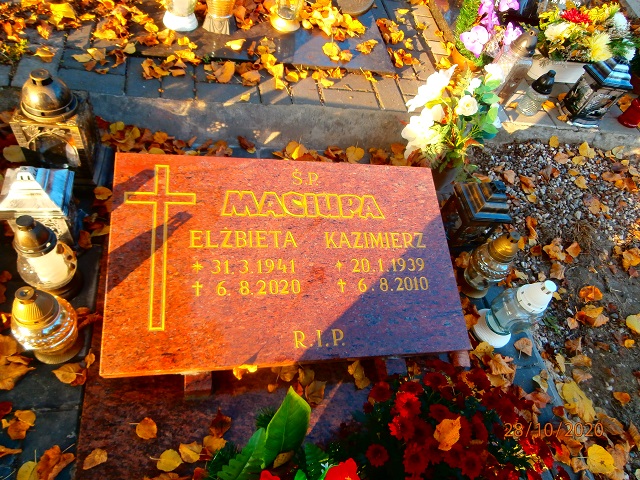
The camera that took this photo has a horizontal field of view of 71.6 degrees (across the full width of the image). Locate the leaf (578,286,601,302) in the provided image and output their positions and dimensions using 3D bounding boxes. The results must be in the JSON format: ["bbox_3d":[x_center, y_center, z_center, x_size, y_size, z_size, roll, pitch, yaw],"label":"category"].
[{"bbox_3d":[0.827,0.165,1.356,0.083,0.016,0.052,-4,55,-20],"label":"leaf"}]

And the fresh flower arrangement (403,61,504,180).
[{"bbox_3d":[0.384,-0.337,1.294,0.240,0.300,0.210,-1,55,-15],"label":"fresh flower arrangement"}]

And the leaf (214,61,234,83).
[{"bbox_3d":[-0.304,-0.536,1.412,0.052,0.015,0.076,26,77,-8],"label":"leaf"}]

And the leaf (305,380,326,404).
[{"bbox_3d":[-0.010,0.331,0.964,0.043,0.018,0.049,14,58,-1],"label":"leaf"}]

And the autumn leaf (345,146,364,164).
[{"bbox_3d":[0.112,-0.274,1.436,0.058,0.012,0.060,4,82,-2],"label":"autumn leaf"}]

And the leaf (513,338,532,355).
[{"bbox_3d":[0.544,0.279,1.183,0.052,0.013,0.046,26,51,4],"label":"leaf"}]

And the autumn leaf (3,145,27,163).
[{"bbox_3d":[-0.772,-0.216,1.127,0.042,0.011,0.074,-29,66,-32],"label":"autumn leaf"}]

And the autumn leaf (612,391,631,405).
[{"bbox_3d":[0.801,0.417,1.173,0.045,0.010,0.030,-4,55,-20],"label":"autumn leaf"}]

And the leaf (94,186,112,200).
[{"bbox_3d":[-0.553,-0.118,1.127,0.042,0.010,0.037,40,53,14],"label":"leaf"}]

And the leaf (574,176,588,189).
[{"bbox_3d":[0.966,-0.212,1.643,0.049,0.009,0.066,13,51,-8],"label":"leaf"}]

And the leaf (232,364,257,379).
[{"bbox_3d":[-0.145,0.252,0.850,0.043,0.015,0.021,-10,65,-17],"label":"leaf"}]

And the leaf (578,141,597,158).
[{"bbox_3d":[1.060,-0.348,1.756,0.063,0.016,0.096,43,54,16],"label":"leaf"}]

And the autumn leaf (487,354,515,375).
[{"bbox_3d":[0.455,0.314,1.119,0.062,0.020,0.050,30,63,15],"label":"autumn leaf"}]

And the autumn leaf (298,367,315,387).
[{"bbox_3d":[-0.028,0.290,0.946,0.035,0.013,0.040,-9,57,-23],"label":"autumn leaf"}]

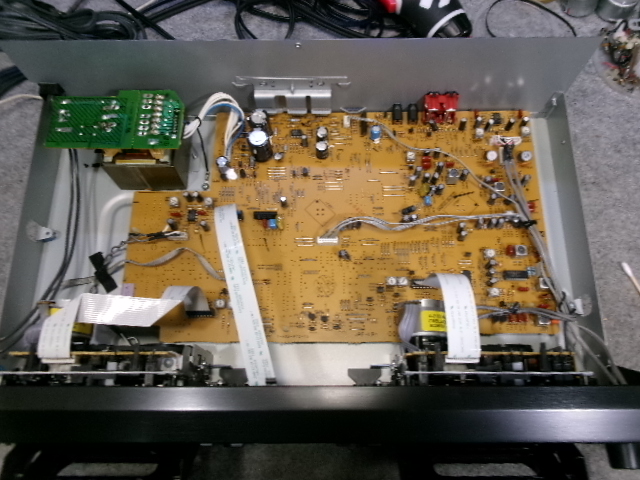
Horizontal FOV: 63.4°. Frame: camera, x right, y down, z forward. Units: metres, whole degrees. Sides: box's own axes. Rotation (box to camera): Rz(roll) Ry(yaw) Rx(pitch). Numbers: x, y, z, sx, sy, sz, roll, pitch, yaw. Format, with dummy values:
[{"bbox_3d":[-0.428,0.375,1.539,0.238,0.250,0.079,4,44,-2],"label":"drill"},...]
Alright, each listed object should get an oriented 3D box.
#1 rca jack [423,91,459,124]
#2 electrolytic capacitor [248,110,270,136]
[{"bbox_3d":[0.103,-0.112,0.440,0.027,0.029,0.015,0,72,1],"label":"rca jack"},{"bbox_3d":[-0.050,-0.098,0.438,0.014,0.025,0.014,0,72,1],"label":"electrolytic capacitor"}]

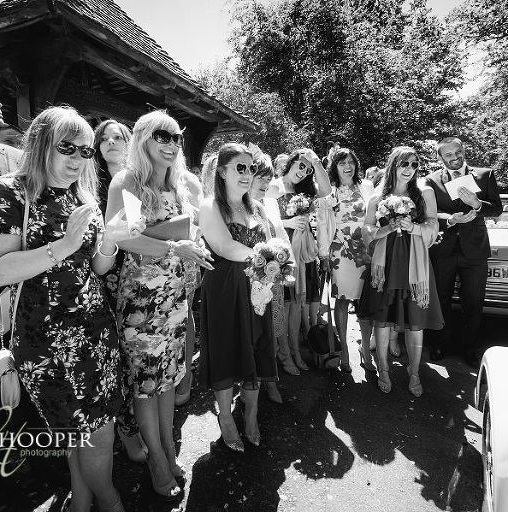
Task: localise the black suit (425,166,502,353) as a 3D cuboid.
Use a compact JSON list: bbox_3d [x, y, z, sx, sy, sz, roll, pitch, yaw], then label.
[{"bbox_3d":[1.713,0.079,2.642,0.580,1.581,0.400,6,12,30],"label":"black suit"}]

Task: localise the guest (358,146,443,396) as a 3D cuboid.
[{"bbox_3d":[1.000,0.136,2.184,0.560,1.677,0.460,3,11,14],"label":"guest"}]

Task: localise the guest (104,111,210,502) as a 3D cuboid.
[{"bbox_3d":[-0.414,0.245,1.402,0.460,1.710,0.460,-7,11,-42],"label":"guest"}]

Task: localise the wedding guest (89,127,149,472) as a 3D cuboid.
[{"bbox_3d":[-0.685,0.225,1.620,0.320,1.710,0.440,7,11,43],"label":"wedding guest"}]

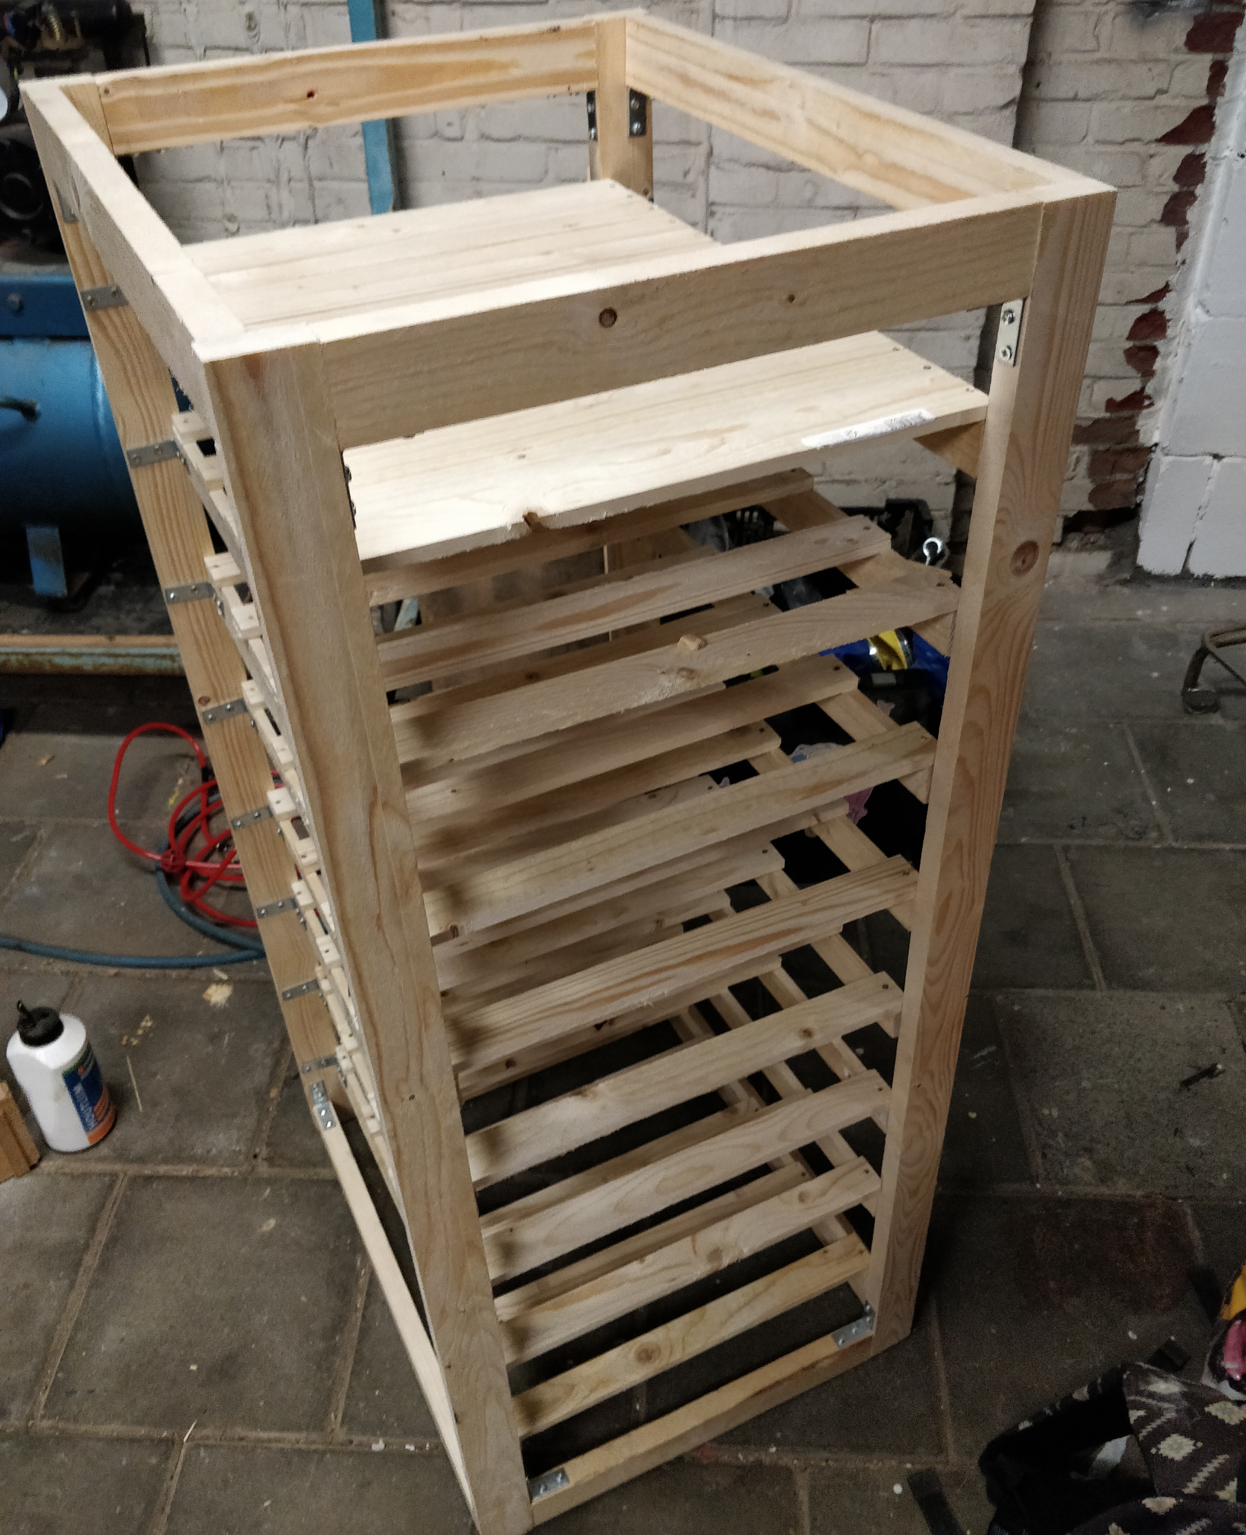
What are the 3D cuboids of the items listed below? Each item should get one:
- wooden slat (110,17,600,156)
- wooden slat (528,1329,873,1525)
[{"bbox_3d":[-0.203,-0.542,0.913,0.390,0.050,0.023,-18,41,-16],"label":"wooden slat"},{"bbox_3d":[0.083,0.669,1.187,0.390,0.050,0.023,-18,41,-16],"label":"wooden slat"}]

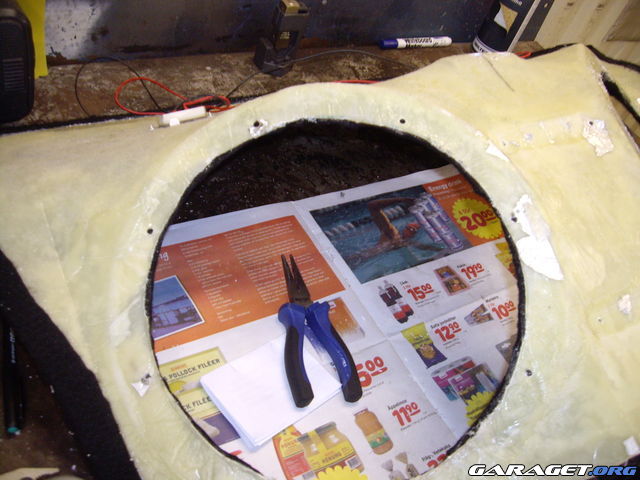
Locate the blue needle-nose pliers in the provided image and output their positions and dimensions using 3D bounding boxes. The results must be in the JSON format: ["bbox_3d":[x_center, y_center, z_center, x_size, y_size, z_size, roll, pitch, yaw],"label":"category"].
[{"bbox_3d":[-0.010,0.076,0.645,0.066,0.021,0.162,2,50,-25],"label":"blue needle-nose pliers"}]

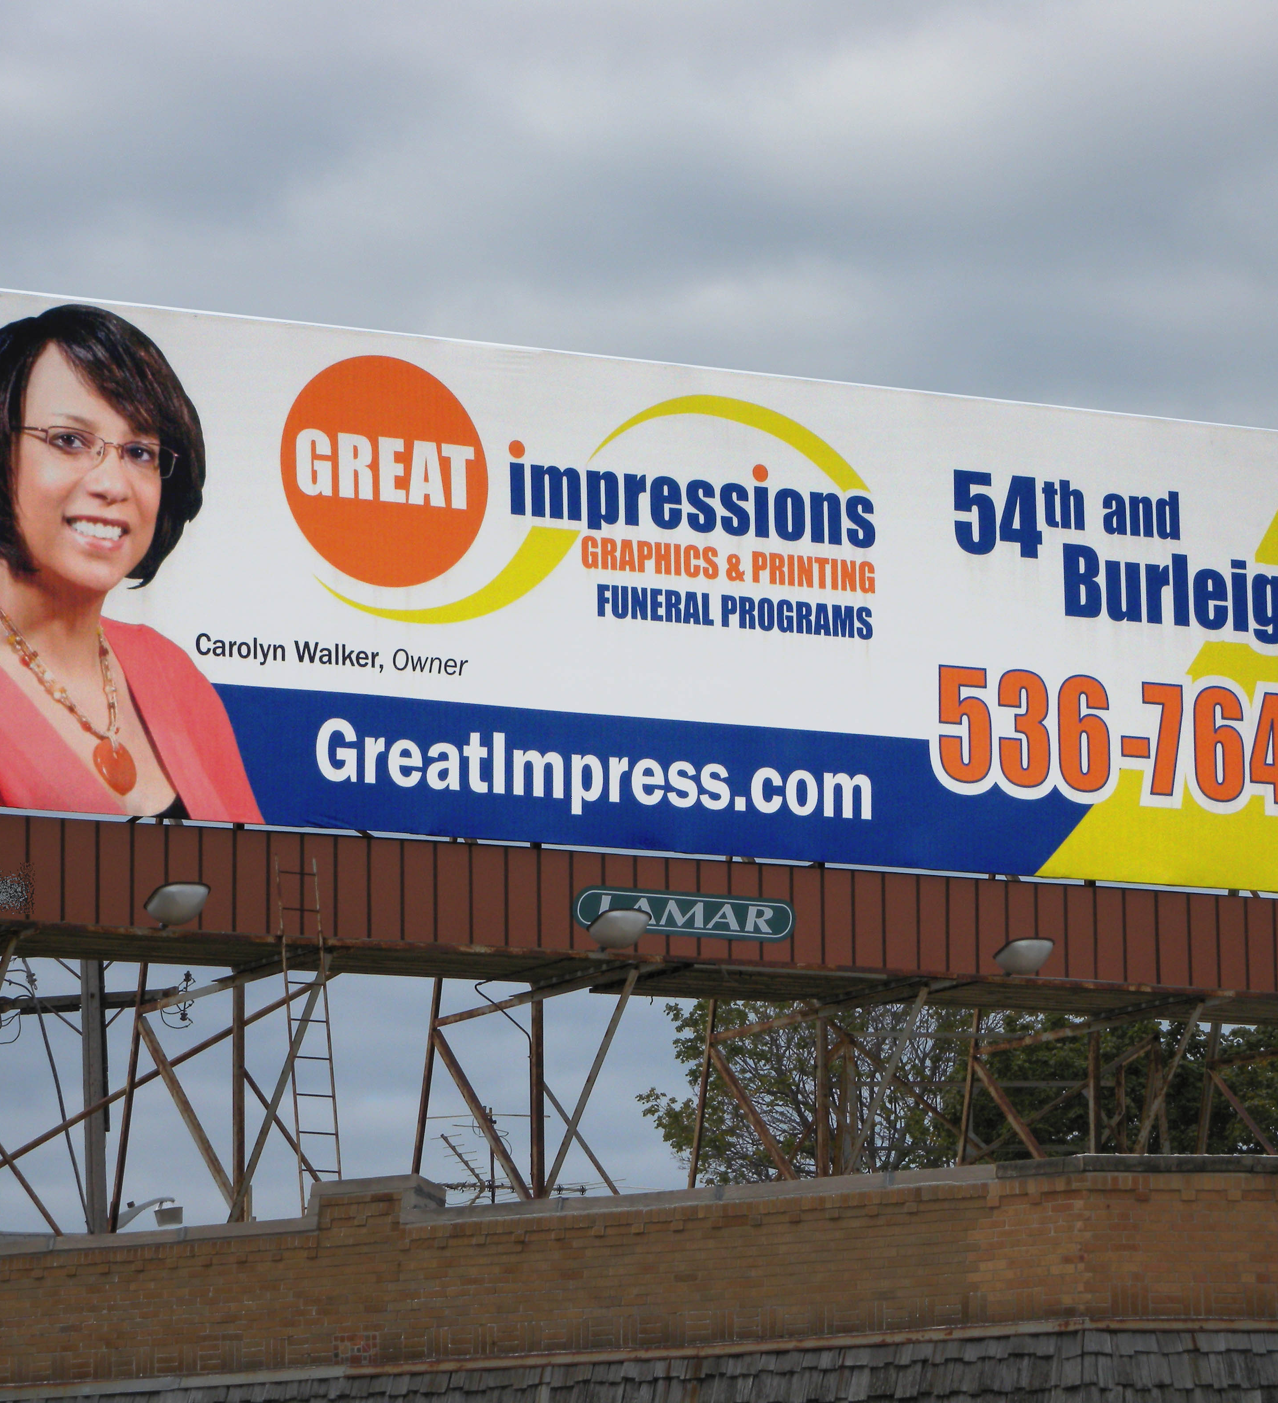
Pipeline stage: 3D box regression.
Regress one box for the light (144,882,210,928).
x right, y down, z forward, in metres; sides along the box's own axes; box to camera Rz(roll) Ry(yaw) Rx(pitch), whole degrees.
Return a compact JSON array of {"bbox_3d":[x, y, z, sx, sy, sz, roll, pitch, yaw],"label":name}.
[{"bbox_3d":[-3.624,1.600,47.491,0.420,0.300,0.430,5,-11,-27],"label":"light"}]

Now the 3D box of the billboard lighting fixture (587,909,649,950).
[{"bbox_3d":[-0.167,1.851,49.293,0.420,0.300,0.430,5,-11,-27],"label":"billboard lighting fixture"}]

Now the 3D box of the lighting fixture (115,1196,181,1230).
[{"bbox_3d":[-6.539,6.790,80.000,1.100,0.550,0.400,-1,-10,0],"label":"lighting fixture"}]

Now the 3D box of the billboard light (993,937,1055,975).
[{"bbox_3d":[3.249,2.158,51.063,0.420,0.300,0.430,5,-11,-27],"label":"billboard light"}]

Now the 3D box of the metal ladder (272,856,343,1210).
[{"bbox_3d":[-2.577,2.854,47.651,0.360,3.400,0.050,5,-20,-27],"label":"metal ladder"}]

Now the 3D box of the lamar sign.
[{"bbox_3d":[0.387,1.817,51.660,2.140,0.390,0.050,5,-11,-27],"label":"lamar sign"}]

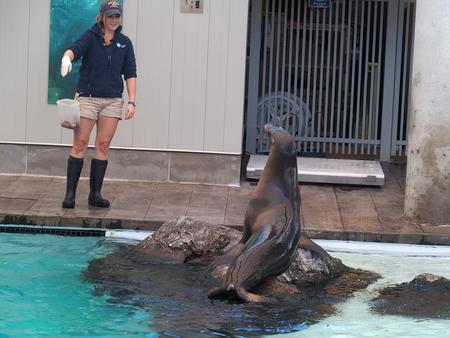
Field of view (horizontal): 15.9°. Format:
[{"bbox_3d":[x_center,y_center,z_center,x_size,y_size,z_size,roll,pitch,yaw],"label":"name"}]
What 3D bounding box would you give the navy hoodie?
[{"bbox_3d":[-0.963,-0.853,12.680,0.540,0.600,0.380,-1,10,-18],"label":"navy hoodie"}]

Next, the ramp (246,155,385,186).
[{"bbox_3d":[0.828,0.013,14.851,1.225,0.085,0.920,3,9,3],"label":"ramp"}]

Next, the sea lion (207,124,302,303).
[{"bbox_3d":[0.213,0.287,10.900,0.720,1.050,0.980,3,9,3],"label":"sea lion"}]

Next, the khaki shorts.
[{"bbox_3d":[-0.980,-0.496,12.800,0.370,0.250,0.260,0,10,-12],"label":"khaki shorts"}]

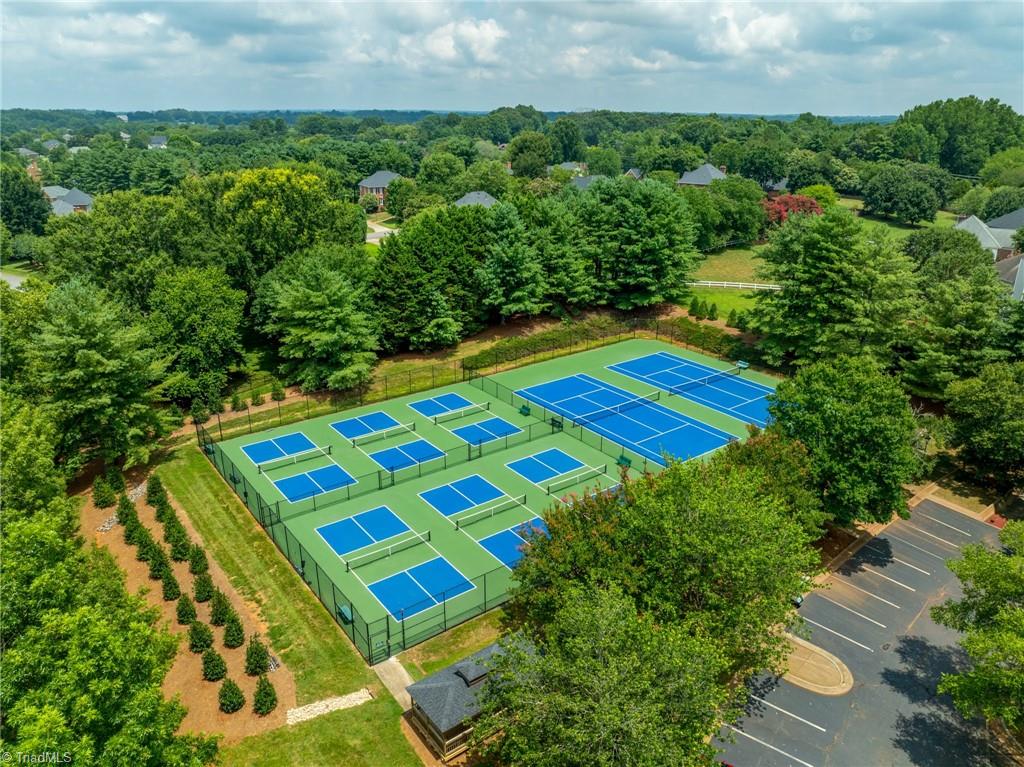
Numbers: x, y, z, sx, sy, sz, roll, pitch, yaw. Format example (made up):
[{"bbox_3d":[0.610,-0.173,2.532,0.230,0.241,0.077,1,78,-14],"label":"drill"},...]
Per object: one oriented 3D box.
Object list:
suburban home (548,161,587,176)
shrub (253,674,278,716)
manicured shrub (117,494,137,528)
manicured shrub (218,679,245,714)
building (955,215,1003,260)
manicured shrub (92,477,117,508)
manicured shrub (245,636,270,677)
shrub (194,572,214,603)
[{"bbox_3d":[22.212,-84.848,284.000,16.000,9.000,12.000,4,21,8],"label":"suburban home"},{"bbox_3d":[-13.498,16.821,38.668,1.299,2.372,1.299,-14,25,-35],"label":"shrub"},{"bbox_3d":[-30.896,10.017,56.757,1.490,2.590,1.490,0,21,0],"label":"manicured shrub"},{"bbox_3d":[-15.426,16.957,38.914,1.368,1.908,1.368,-14,25,-35],"label":"manicured shrub"},{"bbox_3d":[86.306,-25.846,131.000,9.500,7.800,9.000,-6,22,-17],"label":"building"},{"bbox_3d":[-33.984,8.873,58.909,1.700,2.637,1.700,-14,25,-35],"label":"manicured shrub"},{"bbox_3d":[-14.996,15.853,41.719,1.441,2.511,1.441,0,21,0],"label":"manicured shrub"},{"bbox_3d":[-20.754,13.599,47.696,1.275,1.921,1.275,-14,25,-35],"label":"shrub"}]

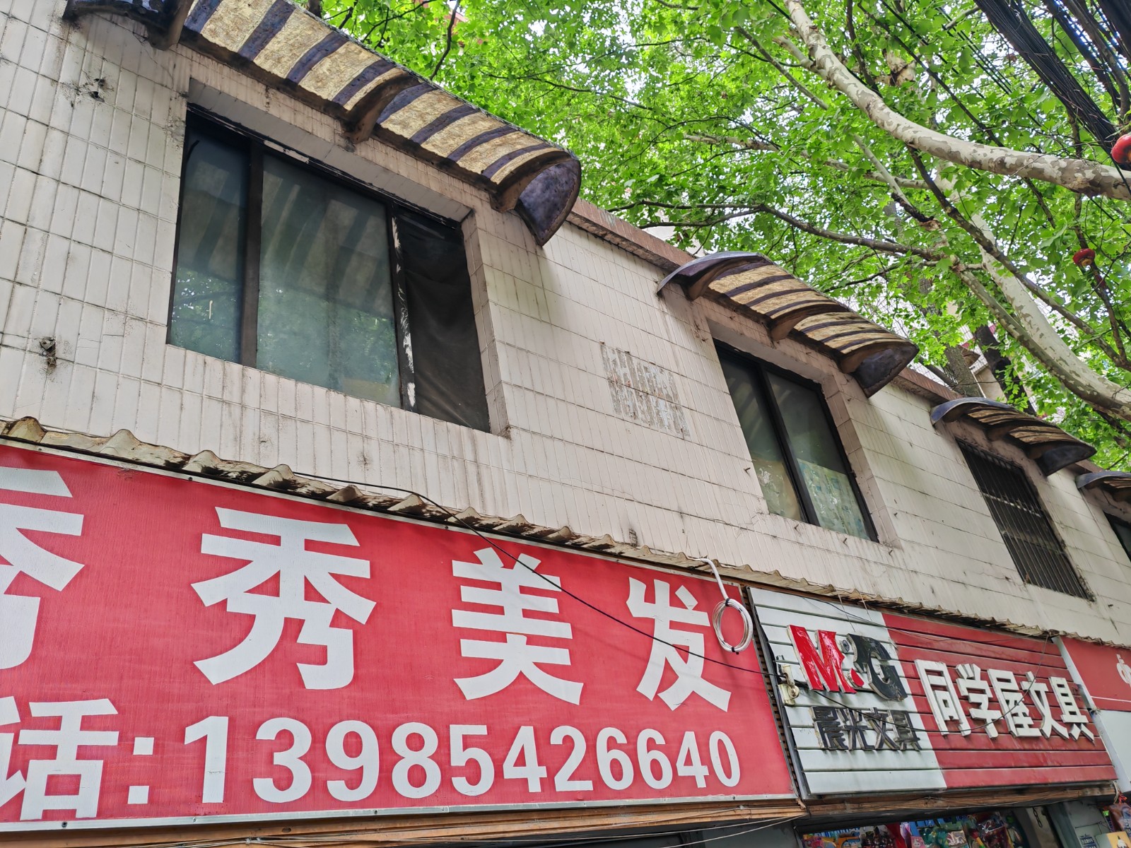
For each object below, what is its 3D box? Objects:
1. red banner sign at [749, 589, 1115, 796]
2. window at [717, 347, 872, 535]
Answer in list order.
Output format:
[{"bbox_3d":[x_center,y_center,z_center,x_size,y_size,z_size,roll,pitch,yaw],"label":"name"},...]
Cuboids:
[{"bbox_3d":[2.208,1.528,4.883,3.438,0.909,0.100,17,-41,-38],"label":"red banner sign"},{"bbox_3d":[1.568,0.157,6.217,1.467,1.438,0.090,17,-41,-38],"label":"window"}]

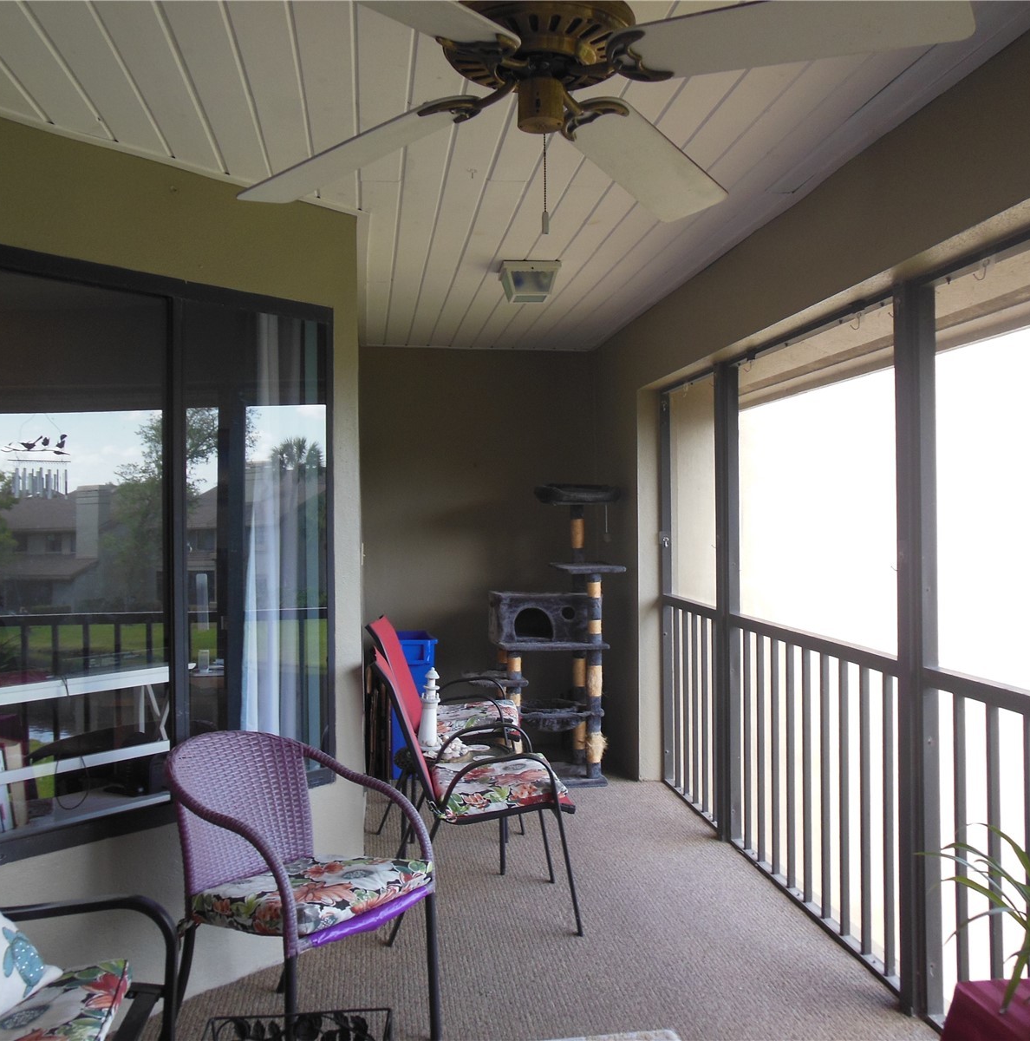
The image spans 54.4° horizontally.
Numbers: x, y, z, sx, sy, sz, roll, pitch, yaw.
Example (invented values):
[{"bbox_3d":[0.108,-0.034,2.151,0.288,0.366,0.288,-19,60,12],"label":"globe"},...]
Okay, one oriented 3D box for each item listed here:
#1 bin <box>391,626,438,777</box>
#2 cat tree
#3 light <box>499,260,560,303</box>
[{"bbox_3d":[-0.578,1.001,5.539,0.275,0.745,0.460,0,0,-8],"label":"bin"},{"bbox_3d":[0.184,0.589,5.447,0.710,1.560,0.620,0,0,-8],"label":"cat tree"},{"bbox_3d":[0.058,-0.978,4.141,0.228,0.130,0.228,0,0,-8],"label":"light"}]

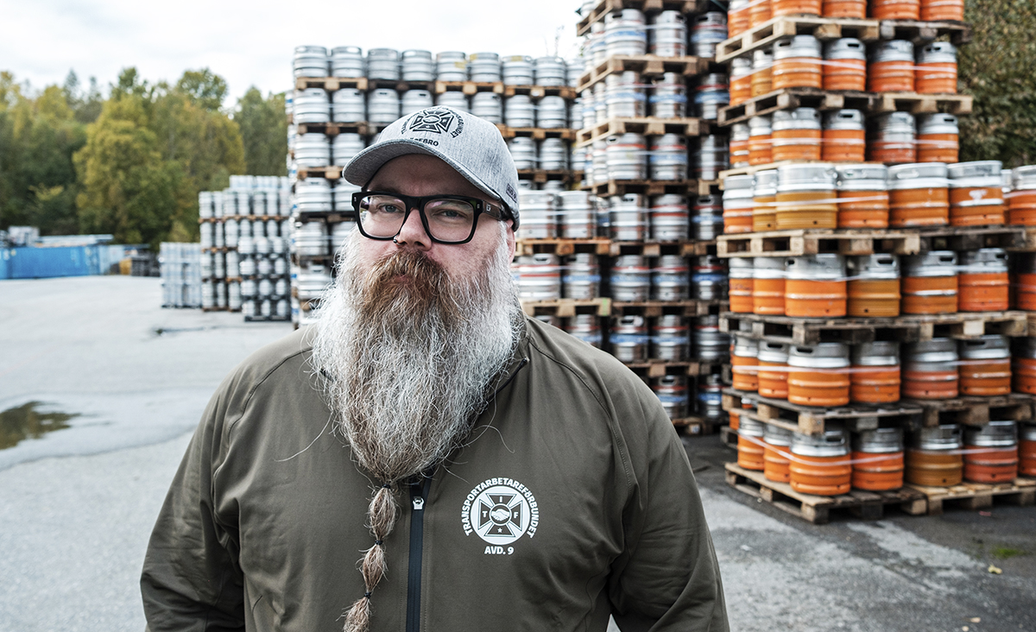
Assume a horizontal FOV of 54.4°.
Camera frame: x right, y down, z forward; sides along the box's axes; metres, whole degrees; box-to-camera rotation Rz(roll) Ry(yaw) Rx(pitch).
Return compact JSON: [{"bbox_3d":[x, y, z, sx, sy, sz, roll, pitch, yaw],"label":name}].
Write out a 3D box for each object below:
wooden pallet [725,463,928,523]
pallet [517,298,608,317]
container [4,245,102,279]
[{"bbox_3d":[2.060,1.170,6.870,0.800,0.144,1.200,-1,3,-15],"label":"wooden pallet"},{"bbox_3d":[0.280,-0.100,9.420,0.800,0.144,1.200,-1,3,-14],"label":"pallet"},{"bbox_3d":[-37.259,-4.270,80.715,6.060,2.600,2.440,0,3,-4],"label":"container"}]

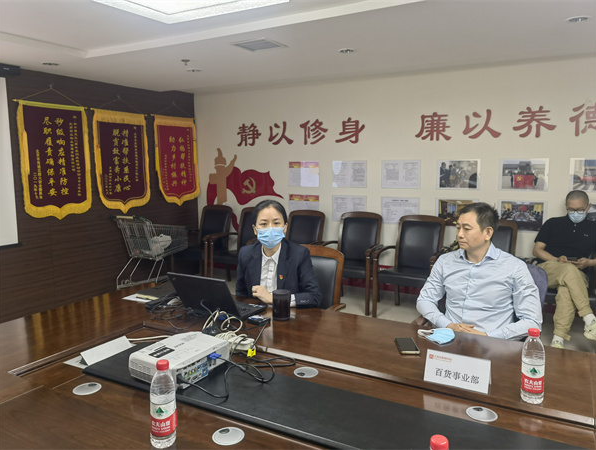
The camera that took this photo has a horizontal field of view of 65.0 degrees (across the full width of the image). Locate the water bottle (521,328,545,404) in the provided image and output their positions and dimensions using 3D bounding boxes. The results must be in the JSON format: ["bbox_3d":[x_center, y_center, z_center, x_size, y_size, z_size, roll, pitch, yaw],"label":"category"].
[{"bbox_3d":[0.742,0.443,1.474,0.064,0.232,0.064,4,8,28],"label":"water bottle"}]

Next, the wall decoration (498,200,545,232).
[{"bbox_3d":[2.179,-0.082,4.557,0.430,0.308,0.020,4,8,28],"label":"wall decoration"}]

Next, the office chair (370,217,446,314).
[{"bbox_3d":[1.118,0.399,4.537,0.600,0.920,0.660,4,9,28],"label":"office chair"}]

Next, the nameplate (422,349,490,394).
[{"bbox_3d":[0.538,0.483,1.576,0.204,0.100,0.075,4,9,29],"label":"nameplate"}]

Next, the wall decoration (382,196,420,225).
[{"bbox_3d":[1.127,-0.153,5.144,0.420,0.298,0.010,4,9,28],"label":"wall decoration"}]

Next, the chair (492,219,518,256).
[{"bbox_3d":[1.682,0.437,4.238,0.600,0.920,0.660,4,9,28],"label":"chair"}]

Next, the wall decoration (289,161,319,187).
[{"bbox_3d":[0.065,-0.628,5.768,0.436,0.314,0.020,4,9,29],"label":"wall decoration"}]

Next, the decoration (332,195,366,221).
[{"bbox_3d":[0.599,-0.194,5.522,0.436,0.314,0.020,4,9,29],"label":"decoration"}]

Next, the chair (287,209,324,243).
[{"bbox_3d":[-0.050,0.320,5.158,0.600,0.920,0.660,4,9,28],"label":"chair"}]

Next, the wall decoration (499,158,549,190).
[{"bbox_3d":[2.195,-0.490,4.561,0.436,0.314,0.020,4,9,29],"label":"wall decoration"}]

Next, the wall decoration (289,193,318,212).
[{"bbox_3d":[0.072,-0.213,5.697,0.415,0.308,0.020,4,8,28],"label":"wall decoration"}]

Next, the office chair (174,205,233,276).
[{"bbox_3d":[-1.173,0.258,5.947,0.590,0.985,0.640,4,8,28],"label":"office chair"}]

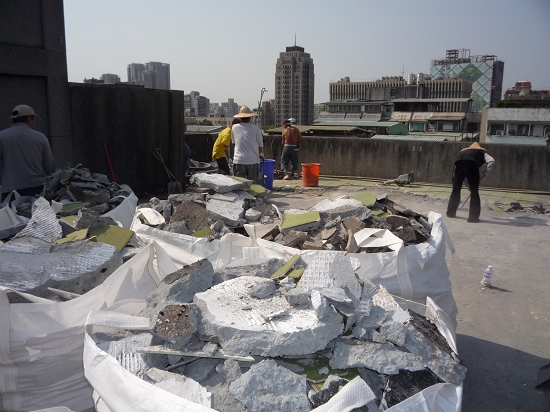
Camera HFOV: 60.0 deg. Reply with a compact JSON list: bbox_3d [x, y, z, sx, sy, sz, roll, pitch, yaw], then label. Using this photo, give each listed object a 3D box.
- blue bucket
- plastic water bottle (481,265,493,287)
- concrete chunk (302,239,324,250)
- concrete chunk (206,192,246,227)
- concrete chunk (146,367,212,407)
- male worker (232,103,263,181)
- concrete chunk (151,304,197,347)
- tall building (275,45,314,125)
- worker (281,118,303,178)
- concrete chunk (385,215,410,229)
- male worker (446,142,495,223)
[{"bbox_3d":[-0.180,-0.712,10.736,0.420,0.650,0.420,0,10,0],"label":"blue bucket"},{"bbox_3d":[2.101,0.679,4.698,0.068,0.215,0.068,4,9,-1],"label":"plastic water bottle"},{"bbox_3d":[0.210,0.210,2.600,0.115,0.055,0.085,-3,11,-15],"label":"concrete chunk"},{"bbox_3d":[-0.321,0.026,3.150,0.230,0.060,0.210,25,45,16],"label":"concrete chunk"},{"bbox_3d":[-0.278,0.522,1.370,0.180,0.065,0.140,-4,23,-11],"label":"concrete chunk"},{"bbox_3d":[-0.407,-0.569,7.056,0.540,1.801,0.450,-1,10,-8],"label":"male worker"},{"bbox_3d":[-0.349,0.411,1.640,0.150,0.125,0.135,-2,11,-10],"label":"concrete chunk"},{"bbox_3d":[14.345,-72.850,326.927,20.000,70.000,20.000,6,12,28],"label":"tall building"},{"bbox_3d":[0.442,-1.486,12.600,0.550,1.630,0.420,-2,11,-12],"label":"worker"},{"bbox_3d":[0.771,0.098,3.000,0.155,0.080,0.120,0,10,0],"label":"concrete chunk"},{"bbox_3d":[3.279,-0.440,7.992,0.600,1.250,0.680,6,12,31],"label":"male worker"}]

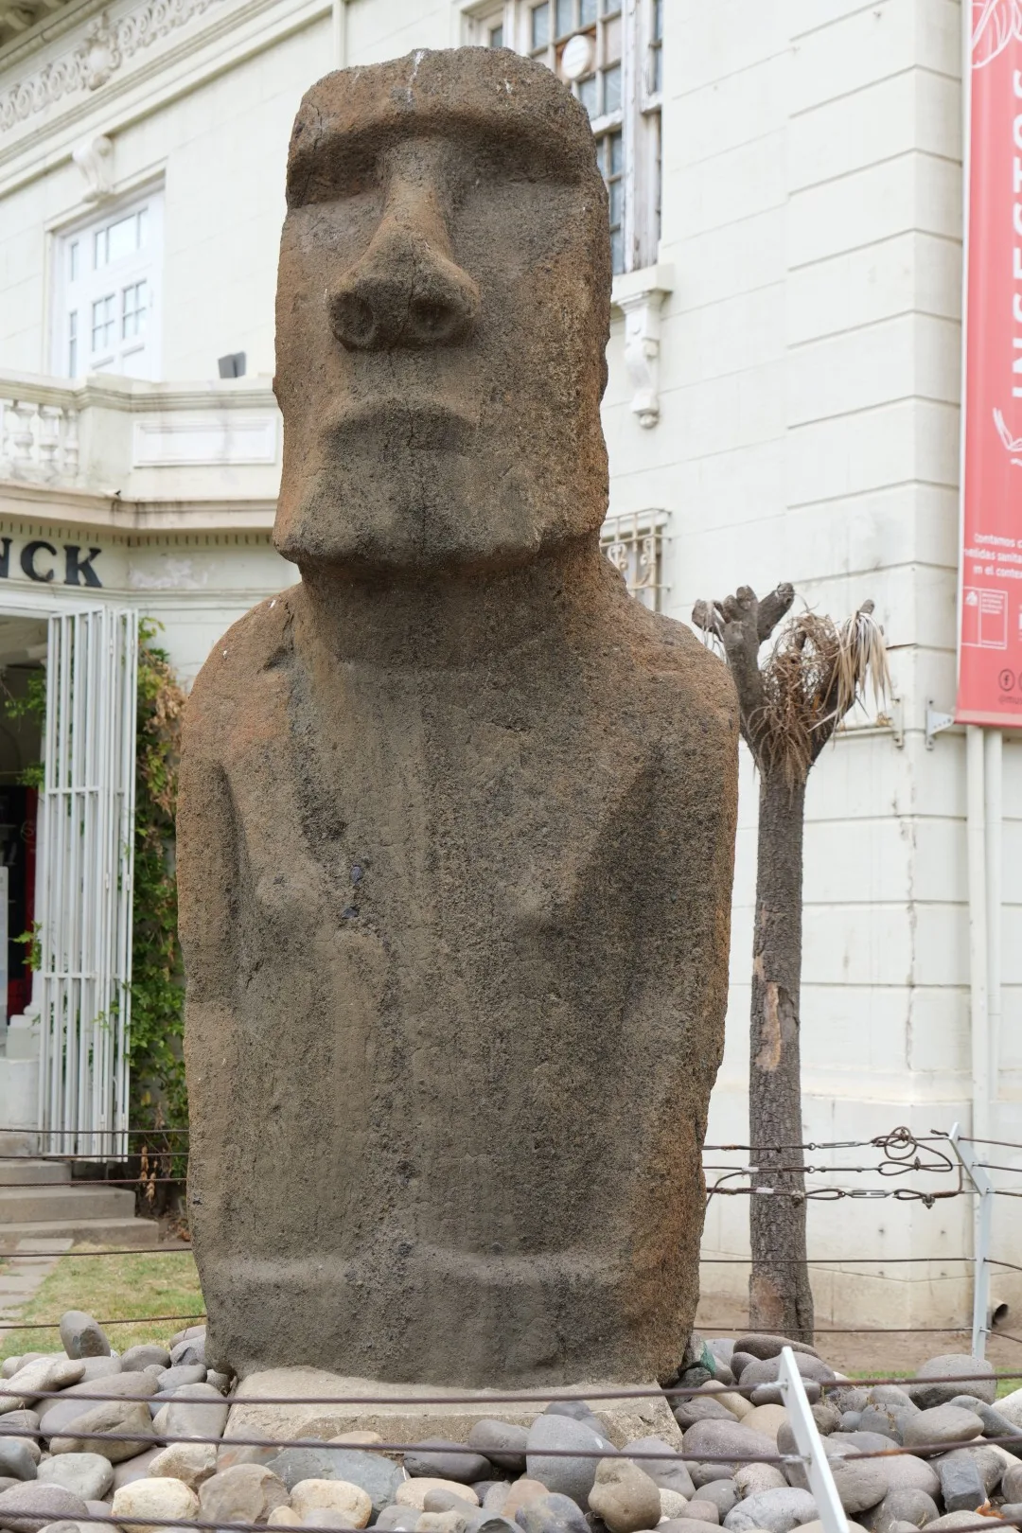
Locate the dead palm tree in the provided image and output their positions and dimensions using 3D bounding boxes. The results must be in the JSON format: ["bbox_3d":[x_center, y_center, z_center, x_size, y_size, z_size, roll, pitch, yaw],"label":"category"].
[{"bbox_3d":[1.023,0.711,9.474,0.740,2.850,0.650,0,-4,0],"label":"dead palm tree"}]

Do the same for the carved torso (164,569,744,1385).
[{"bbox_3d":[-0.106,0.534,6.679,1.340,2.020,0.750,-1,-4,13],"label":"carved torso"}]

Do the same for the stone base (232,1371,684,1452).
[{"bbox_3d":[-0.071,1.602,6.299,1.060,0.200,0.900,0,-4,11],"label":"stone base"}]

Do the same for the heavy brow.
[{"bbox_3d":[-0.188,-1.567,6.583,0.760,0.220,0.240,-1,-4,14],"label":"heavy brow"}]

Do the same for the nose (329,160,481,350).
[{"bbox_3d":[-0.267,-1.289,6.442,0.360,0.470,0.250,-1,-4,14],"label":"nose"}]

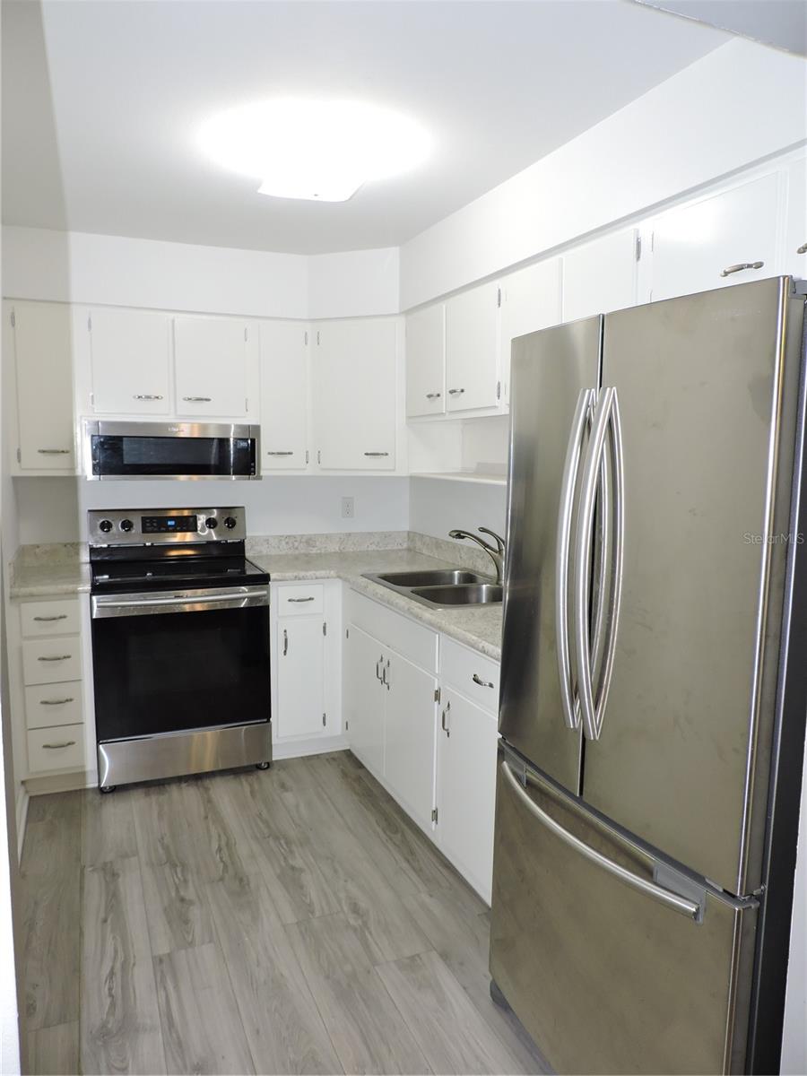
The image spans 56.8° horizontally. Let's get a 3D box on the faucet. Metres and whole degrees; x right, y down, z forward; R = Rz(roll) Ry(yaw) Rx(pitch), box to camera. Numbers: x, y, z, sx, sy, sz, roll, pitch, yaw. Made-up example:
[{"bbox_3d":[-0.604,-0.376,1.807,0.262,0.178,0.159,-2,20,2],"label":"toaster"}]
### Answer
[{"bbox_3d":[0.327,0.083,3.225,0.280,0.250,0.075,-2,7,-23],"label":"faucet"}]

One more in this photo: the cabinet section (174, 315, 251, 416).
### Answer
[{"bbox_3d":[-0.972,-0.822,3.697,0.344,0.463,0.336,-2,7,-22],"label":"cabinet section"}]

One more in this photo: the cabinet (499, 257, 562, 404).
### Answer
[{"bbox_3d":[0.572,-0.678,2.573,0.371,0.472,0.362,-2,7,-23],"label":"cabinet"}]

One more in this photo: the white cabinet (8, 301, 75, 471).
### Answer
[{"bbox_3d":[-1.643,-0.677,3.424,0.243,0.733,0.332,-2,7,-23],"label":"white cabinet"}]

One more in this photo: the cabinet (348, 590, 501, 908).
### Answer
[{"bbox_3d":[0.284,0.715,3.042,0.633,0.868,1.620,-2,7,-23],"label":"cabinet"}]

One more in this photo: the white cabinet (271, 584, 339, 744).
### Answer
[{"bbox_3d":[-0.579,0.605,3.873,0.344,0.868,0.625,-2,7,-23],"label":"white cabinet"}]

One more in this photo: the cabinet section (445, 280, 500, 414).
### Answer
[{"bbox_3d":[0.418,-0.727,2.961,0.343,0.465,0.431,-2,7,-23],"label":"cabinet section"}]

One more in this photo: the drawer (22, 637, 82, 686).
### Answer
[{"bbox_3d":[-1.561,0.491,3.347,0.220,0.201,0.450,-2,7,-23],"label":"drawer"}]

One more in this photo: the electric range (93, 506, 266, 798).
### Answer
[{"bbox_3d":[-1.083,0.473,3.591,0.757,1.185,0.700,-2,7,-23],"label":"electric range"}]

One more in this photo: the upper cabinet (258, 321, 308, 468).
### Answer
[{"bbox_3d":[-0.648,-0.715,3.841,0.247,0.733,0.332,-2,7,-23],"label":"upper cabinet"}]

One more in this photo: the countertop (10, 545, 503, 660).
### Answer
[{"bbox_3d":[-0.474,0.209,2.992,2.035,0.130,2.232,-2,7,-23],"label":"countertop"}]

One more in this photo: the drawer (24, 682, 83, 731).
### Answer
[{"bbox_3d":[-1.564,0.688,3.370,0.220,0.194,0.450,-2,7,-23],"label":"drawer"}]

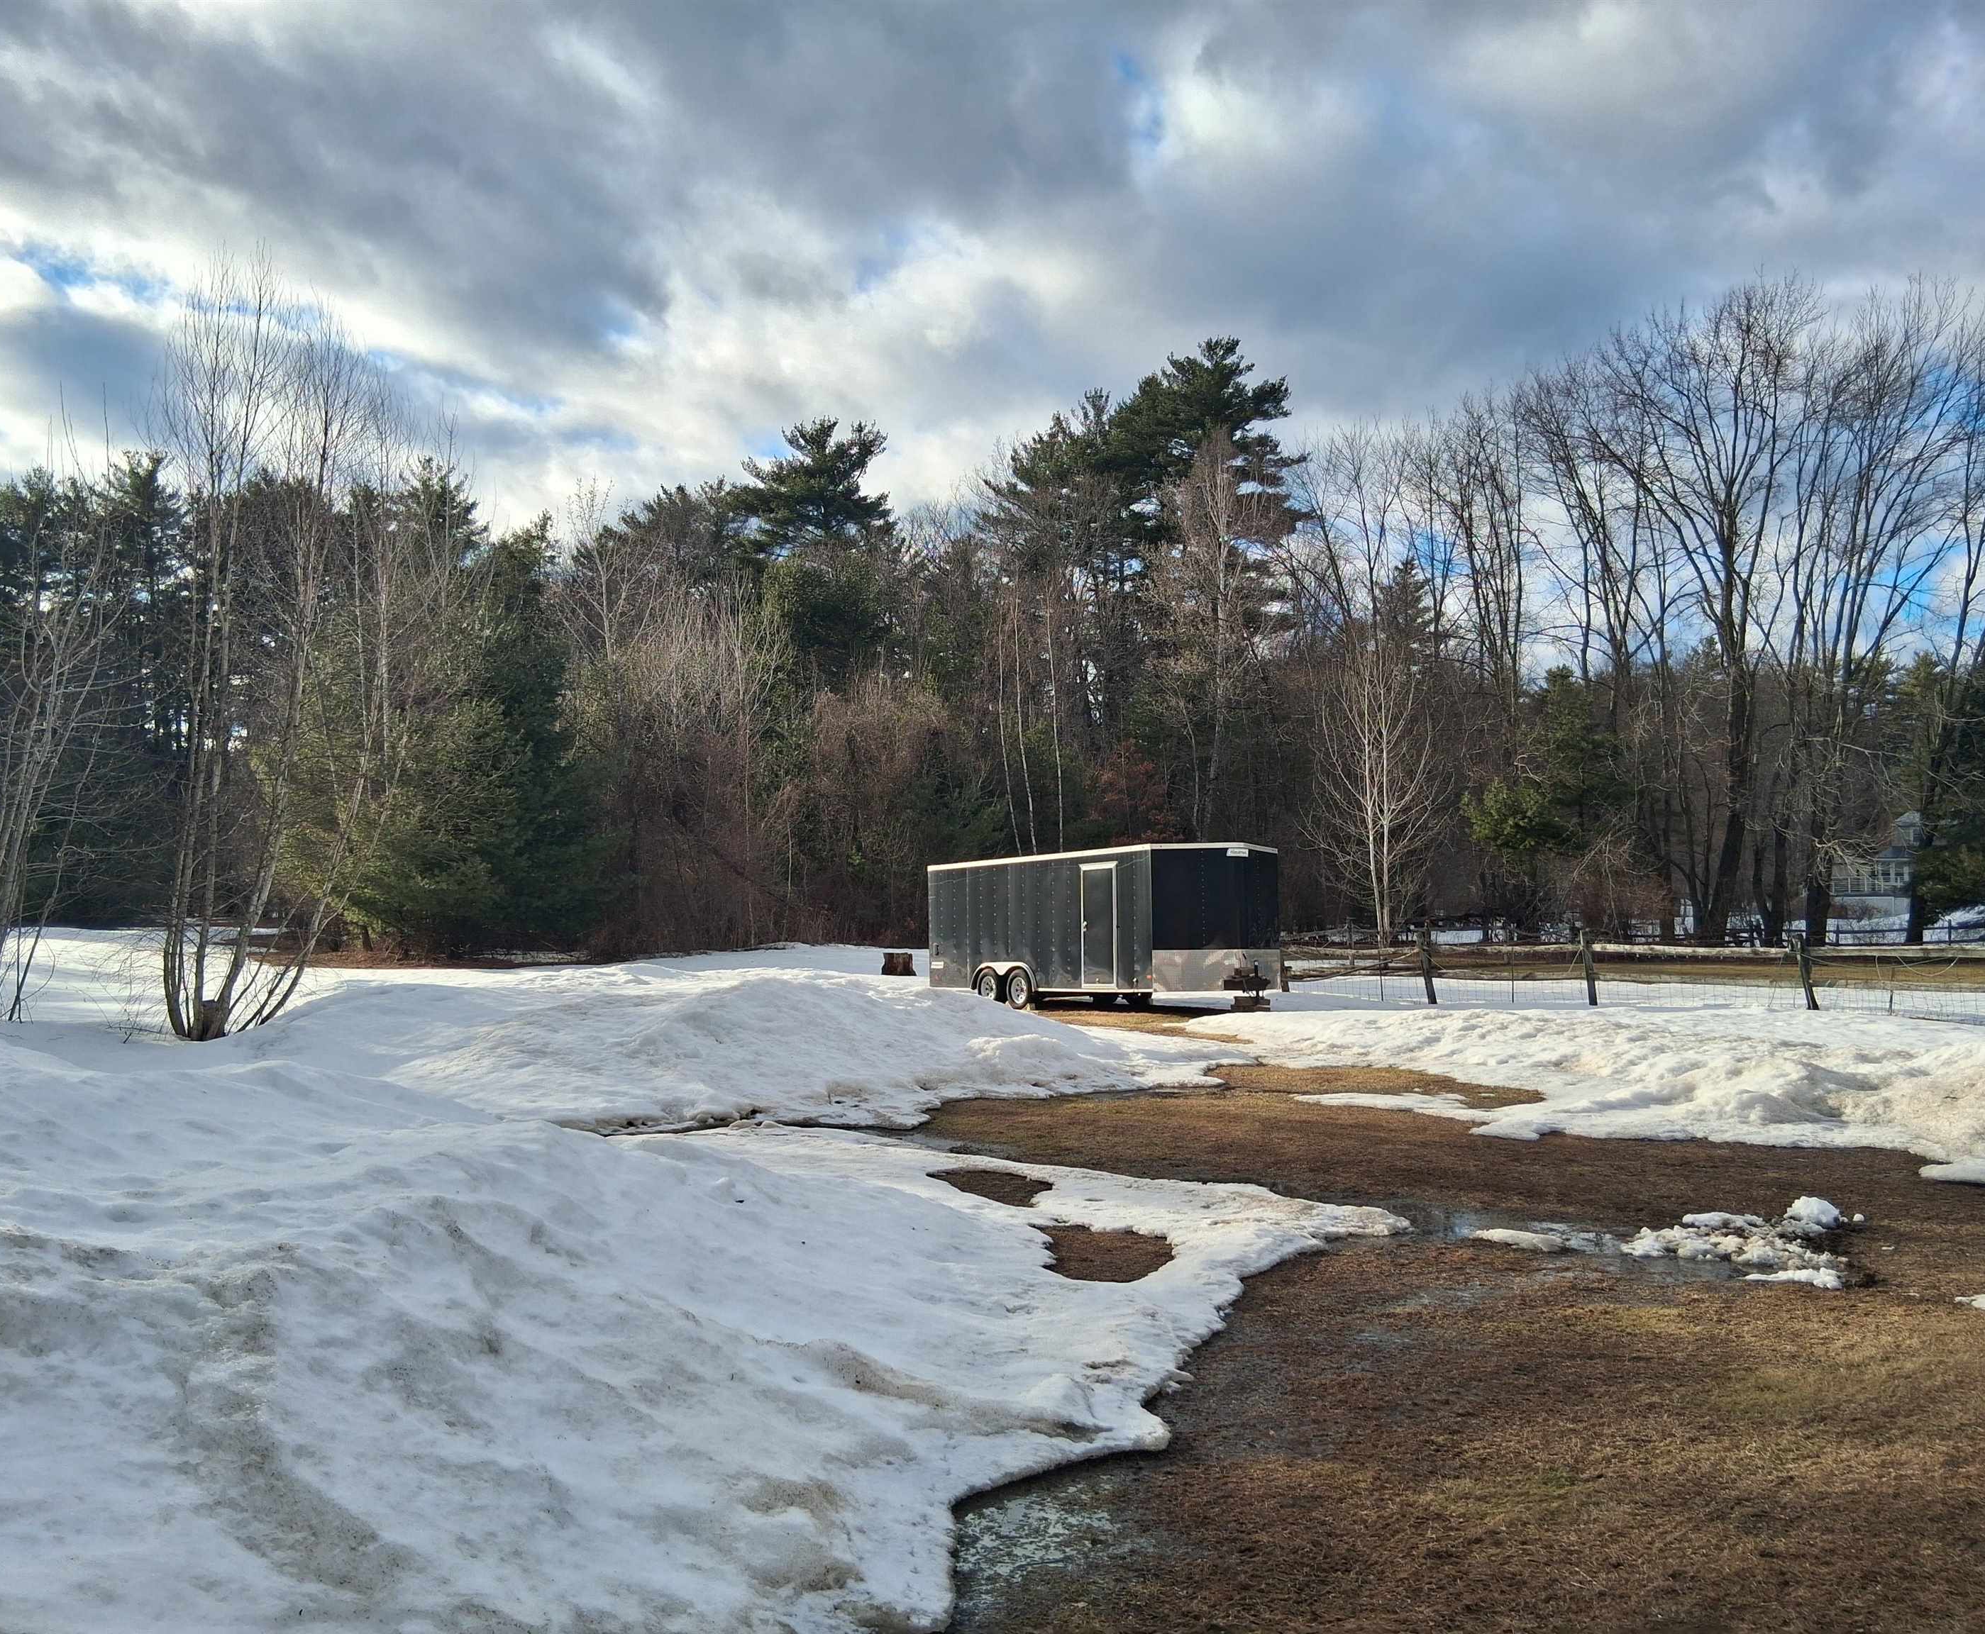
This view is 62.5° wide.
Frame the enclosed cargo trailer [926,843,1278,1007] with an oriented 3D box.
[{"bbox_3d":[1.944,1.849,26.378,2.544,2.465,7.260,3,-6,-34],"label":"enclosed cargo trailer"}]

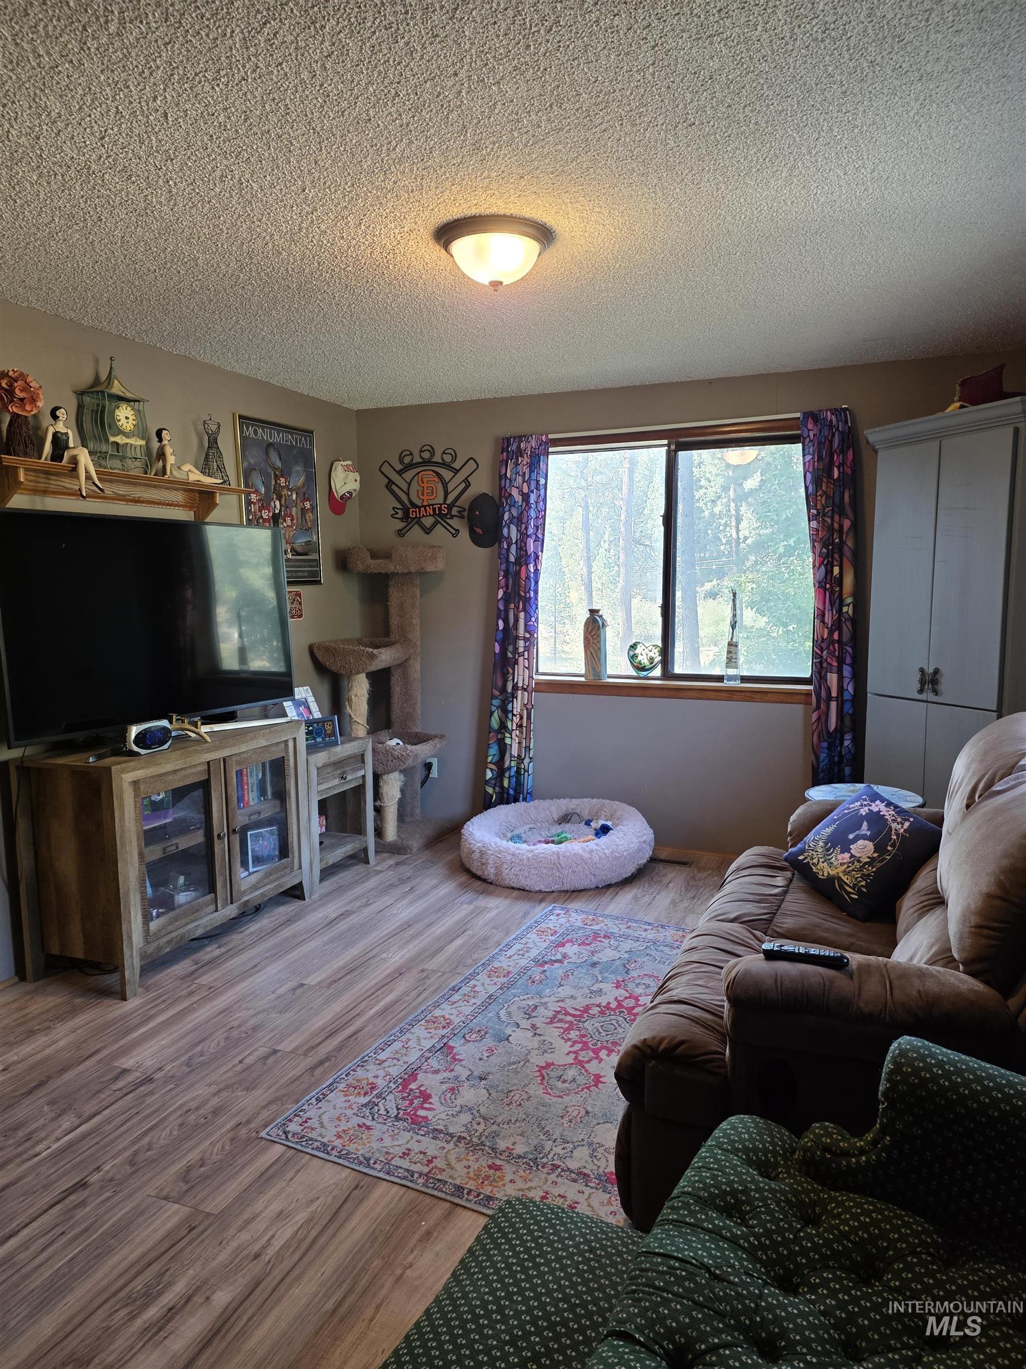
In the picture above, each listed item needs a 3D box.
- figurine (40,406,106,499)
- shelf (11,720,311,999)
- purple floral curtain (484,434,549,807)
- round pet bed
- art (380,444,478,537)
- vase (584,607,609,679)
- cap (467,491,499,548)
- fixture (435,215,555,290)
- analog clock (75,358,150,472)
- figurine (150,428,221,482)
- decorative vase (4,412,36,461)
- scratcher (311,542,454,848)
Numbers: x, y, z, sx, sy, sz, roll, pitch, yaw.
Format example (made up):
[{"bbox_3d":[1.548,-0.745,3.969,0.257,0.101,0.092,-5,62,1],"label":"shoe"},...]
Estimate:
[{"bbox_3d":[-1.530,-0.804,3.158,0.183,0.314,0.116,2,7,22],"label":"figurine"},{"bbox_3d":[-1.314,0.609,3.612,0.439,0.809,1.078,2,7,22],"label":"shelf"},{"bbox_3d":[0.014,-0.252,4.829,0.352,2.099,0.106,2,7,22],"label":"purple floral curtain"},{"bbox_3d":[0.220,0.777,4.509,0.948,0.251,0.948,0,7,0],"label":"round pet bed"},{"bbox_3d":[-0.462,-1.059,4.988,0.605,0.498,0.024,2,7,22],"label":"art"},{"bbox_3d":[0.431,-0.210,4.759,0.101,0.371,0.092,2,7,22],"label":"vase"},{"bbox_3d":[-0.153,-0.871,4.822,0.177,0.276,0.120,2,7,22],"label":"cap"},{"bbox_3d":[-0.050,-1.174,2.531,0.333,0.144,0.333,0,7,0],"label":"fixture"},{"bbox_3d":[-1.503,-1.010,3.435,0.159,0.436,0.198,2,7,22],"label":"analog clock"},{"bbox_3d":[-1.345,-0.935,3.776,0.110,0.205,0.396,2,7,22],"label":"figurine"},{"bbox_3d":[-1.667,-0.836,3.076,0.099,0.159,0.099,2,7,22],"label":"decorative vase"},{"bbox_3d":[-0.656,0.070,4.865,0.722,1.585,0.637,2,7,22],"label":"scratcher"}]

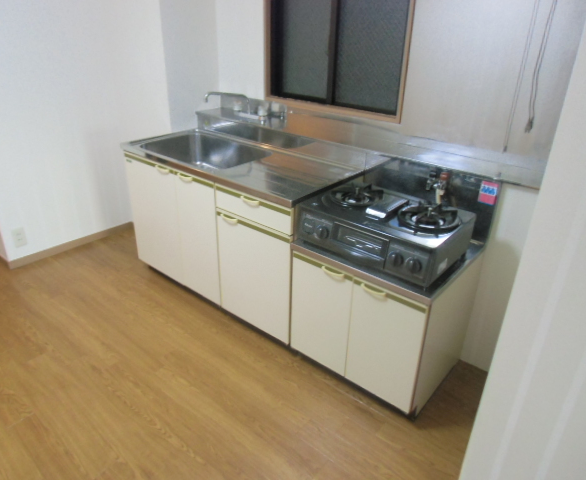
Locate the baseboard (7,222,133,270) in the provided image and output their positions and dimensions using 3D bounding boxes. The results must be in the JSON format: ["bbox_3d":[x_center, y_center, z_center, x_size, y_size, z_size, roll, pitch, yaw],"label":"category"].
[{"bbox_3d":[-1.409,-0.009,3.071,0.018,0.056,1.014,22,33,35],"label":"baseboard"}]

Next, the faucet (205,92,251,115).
[{"bbox_3d":[-0.377,-0.805,2.620,0.270,0.120,0.050,8,27,13],"label":"faucet"}]

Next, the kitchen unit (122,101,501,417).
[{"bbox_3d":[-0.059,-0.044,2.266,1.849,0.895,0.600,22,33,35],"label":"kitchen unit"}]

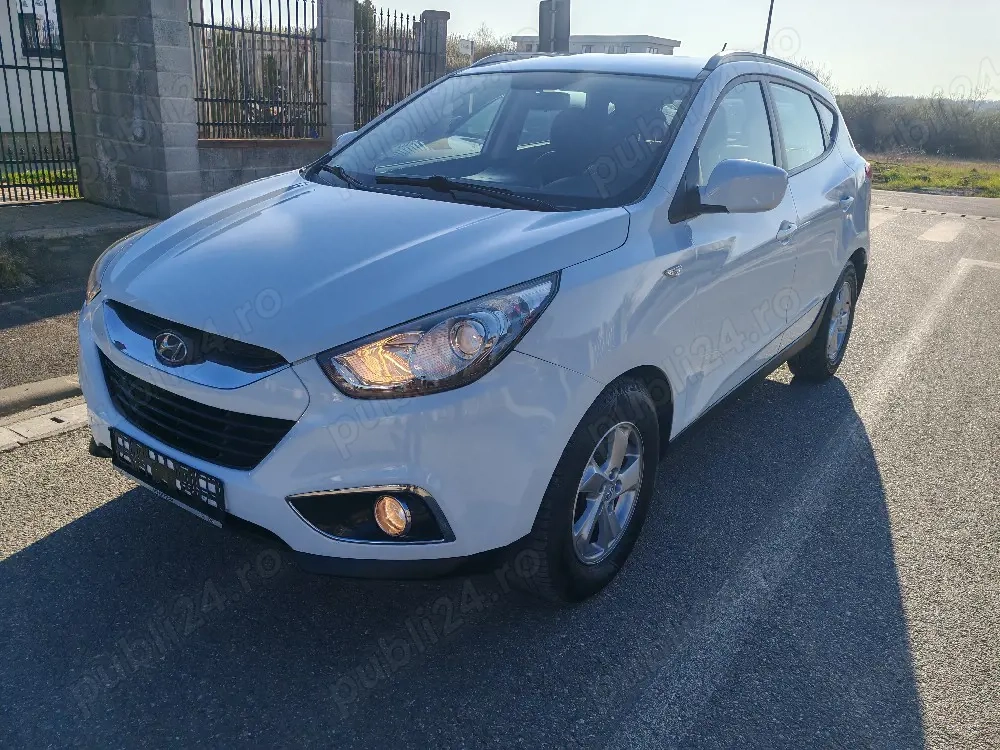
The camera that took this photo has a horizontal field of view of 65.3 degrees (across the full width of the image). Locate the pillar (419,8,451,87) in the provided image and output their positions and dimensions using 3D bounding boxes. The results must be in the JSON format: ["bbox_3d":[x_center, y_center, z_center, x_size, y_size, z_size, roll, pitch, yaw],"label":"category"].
[{"bbox_3d":[-0.960,-3.731,10.810,0.320,2.380,0.400,15,23,33],"label":"pillar"}]

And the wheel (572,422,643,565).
[{"bbox_3d":[0.253,0.330,2.364,0.190,0.440,0.440,15,23,33],"label":"wheel"}]

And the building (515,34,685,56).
[{"bbox_3d":[11.670,-36.938,98.293,18.148,9.655,10.368,14,22,30],"label":"building"}]

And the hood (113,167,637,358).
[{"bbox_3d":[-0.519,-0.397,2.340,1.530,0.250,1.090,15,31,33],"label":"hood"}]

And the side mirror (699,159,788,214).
[{"bbox_3d":[0.802,-0.625,2.581,0.281,0.166,0.150,15,23,33],"label":"side mirror"}]

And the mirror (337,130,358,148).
[{"bbox_3d":[-0.618,-1.016,3.550,0.281,0.166,0.150,15,23,33],"label":"mirror"}]

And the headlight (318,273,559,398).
[{"bbox_3d":[-0.108,-0.115,1.892,0.360,0.250,0.600,15,23,33],"label":"headlight"}]

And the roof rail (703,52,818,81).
[{"bbox_3d":[1.209,-1.336,3.447,0.080,0.120,1.580,15,23,33],"label":"roof rail"}]

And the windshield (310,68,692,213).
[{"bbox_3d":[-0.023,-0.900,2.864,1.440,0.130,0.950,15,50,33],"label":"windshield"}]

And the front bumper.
[{"bbox_3d":[-0.670,0.087,2.315,1.800,0.640,0.730,15,23,33],"label":"front bumper"}]

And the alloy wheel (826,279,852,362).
[{"bbox_3d":[1.814,-0.304,4.396,0.190,0.440,0.440,15,23,33],"label":"alloy wheel"}]

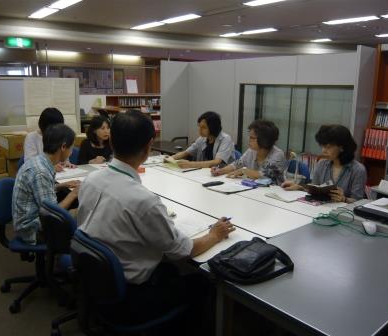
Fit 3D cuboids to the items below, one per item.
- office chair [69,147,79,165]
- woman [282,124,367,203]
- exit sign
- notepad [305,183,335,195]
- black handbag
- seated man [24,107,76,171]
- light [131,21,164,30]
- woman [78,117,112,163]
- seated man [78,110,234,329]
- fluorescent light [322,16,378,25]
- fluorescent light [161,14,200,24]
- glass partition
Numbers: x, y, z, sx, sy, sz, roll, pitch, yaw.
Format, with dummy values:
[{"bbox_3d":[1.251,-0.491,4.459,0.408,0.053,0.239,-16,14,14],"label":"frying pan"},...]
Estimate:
[{"bbox_3d":[-1.057,0.172,3.820,0.560,0.840,0.580,-11,17,-40],"label":"office chair"},{"bbox_3d":[0.984,0.291,2.693,0.520,1.210,0.660,12,18,42],"label":"woman"},{"bbox_3d":[-3.697,-2.651,7.694,0.570,0.220,0.100,-11,17,-38],"label":"exit sign"},{"bbox_3d":[0.862,0.146,2.470,0.220,0.040,0.140,5,-31,20],"label":"notepad"},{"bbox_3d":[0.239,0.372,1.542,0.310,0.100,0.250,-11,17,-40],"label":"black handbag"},{"bbox_3d":[-1.213,0.130,3.108,0.580,1.240,0.470,-11,17,-40],"label":"seated man"},{"bbox_3d":[-1.096,-3.367,8.580,0.280,0.070,1.210,-11,17,-38],"label":"light"},{"bbox_3d":[-0.992,0.028,3.902,0.470,1.180,0.620,-9,16,-34],"label":"woman"},{"bbox_3d":[-0.181,0.411,1.831,0.560,1.380,0.840,13,18,43],"label":"seated man"},{"bbox_3d":[3.324,-3.147,7.679,0.300,0.070,1.220,-9,16,-37],"label":"fluorescent light"},{"bbox_3d":[-0.292,-3.188,7.707,0.300,0.070,1.240,-9,16,-37],"label":"fluorescent light"},{"bbox_3d":[1.068,-0.532,4.155,0.080,0.840,1.520,-11,17,-38],"label":"glass partition"}]

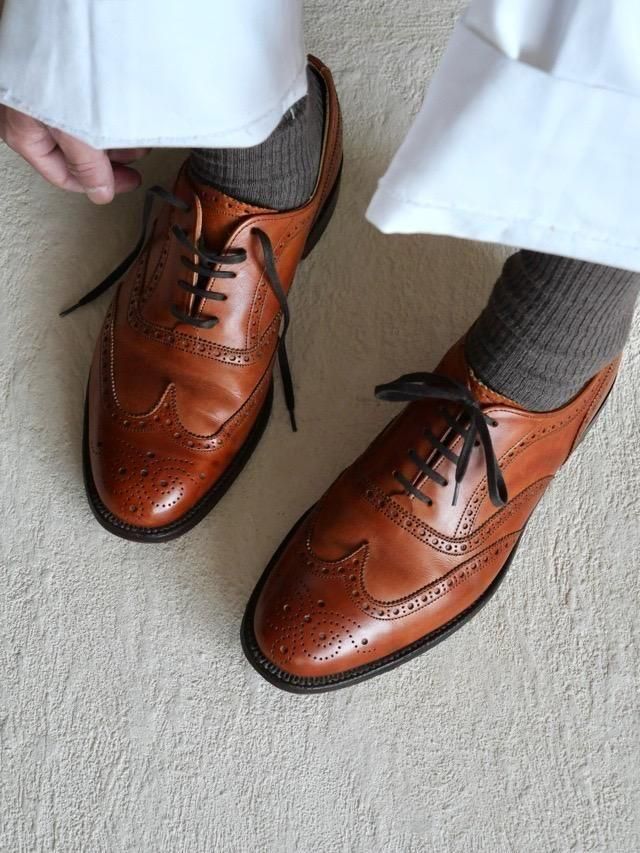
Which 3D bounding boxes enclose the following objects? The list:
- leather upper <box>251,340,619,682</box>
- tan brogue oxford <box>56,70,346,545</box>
[{"bbox_3d":[0.074,0.016,1.120,0.109,0.108,0.300,33,62,18],"label":"leather upper"},{"bbox_3d":[-0.063,-0.087,1.181,0.109,0.108,0.300,19,59,10],"label":"tan brogue oxford"}]

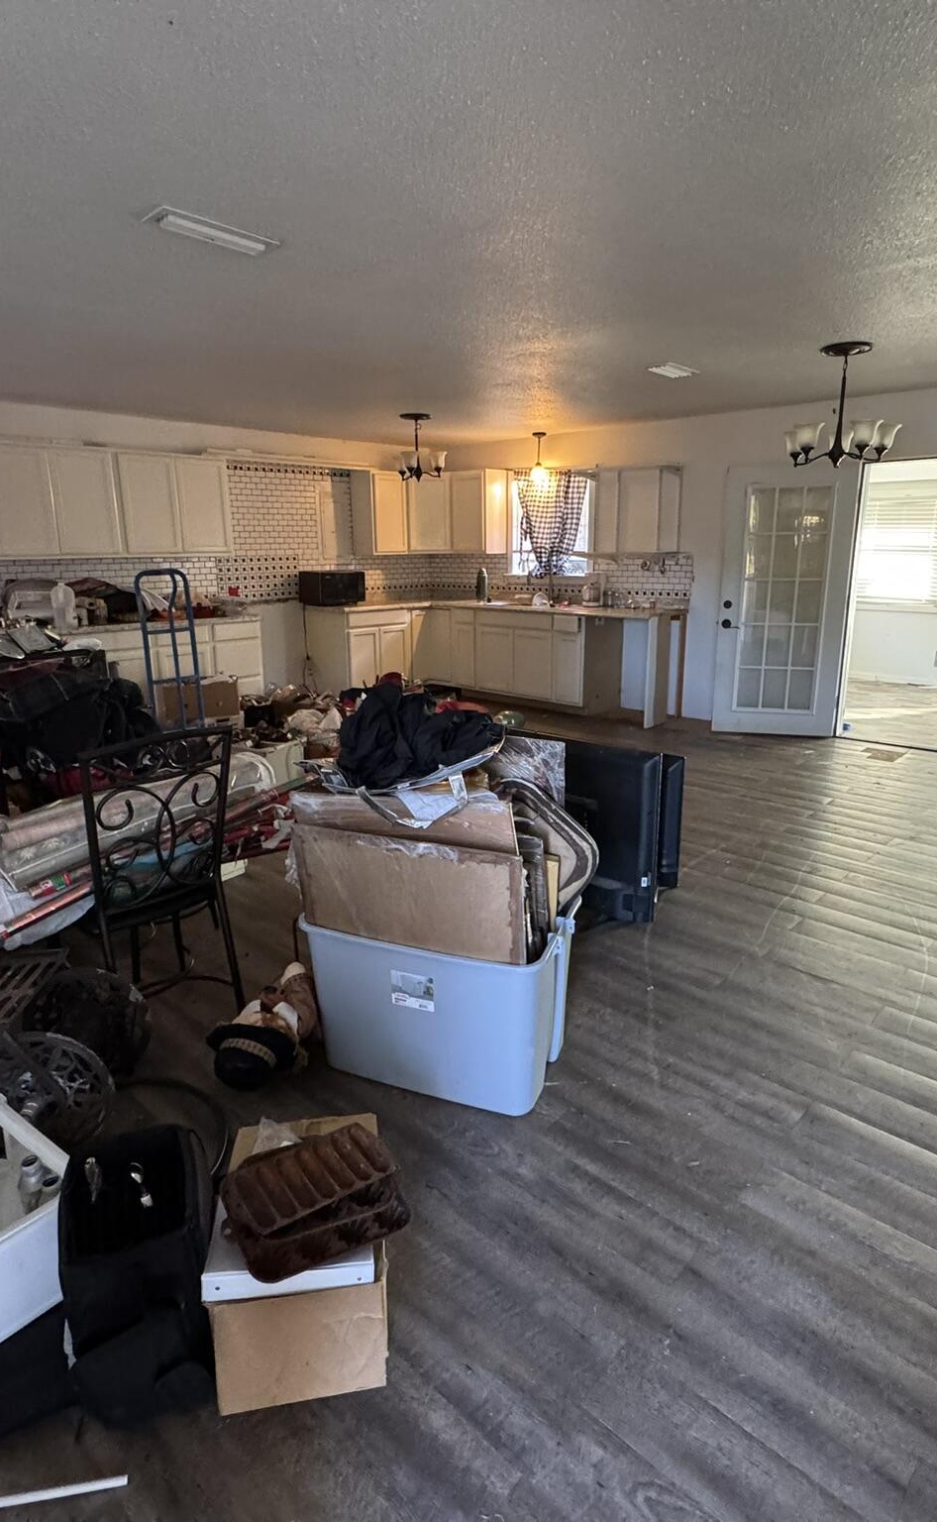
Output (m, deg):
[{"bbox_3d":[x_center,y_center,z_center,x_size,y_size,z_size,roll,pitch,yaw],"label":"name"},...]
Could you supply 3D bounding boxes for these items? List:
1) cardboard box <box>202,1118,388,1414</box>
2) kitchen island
[{"bbox_3d":[-0.329,0.996,1.683,0.303,0.250,0.442,-3,15,-8],"label":"cardboard box"},{"bbox_3d":[0.131,-0.956,7.629,3.330,0.920,1.550,12,20,40],"label":"kitchen island"}]

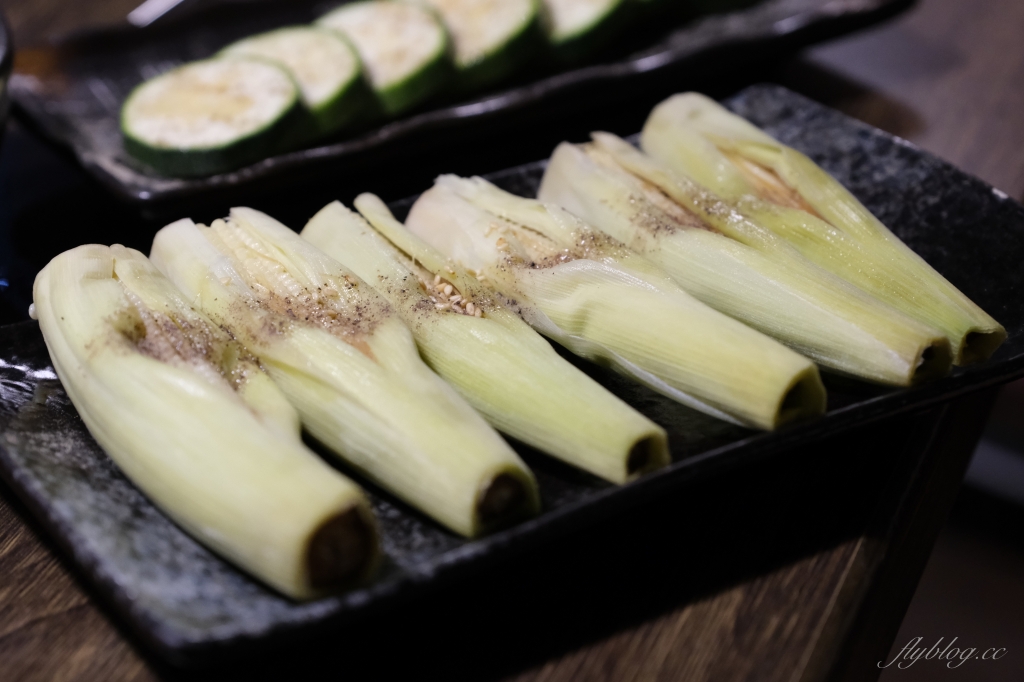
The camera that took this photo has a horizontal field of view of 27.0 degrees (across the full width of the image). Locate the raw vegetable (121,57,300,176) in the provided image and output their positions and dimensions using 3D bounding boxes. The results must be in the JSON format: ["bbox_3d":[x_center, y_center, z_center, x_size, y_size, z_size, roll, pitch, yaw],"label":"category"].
[{"bbox_3d":[-0.098,-0.074,0.698,0.058,0.011,0.058,-7,37,0],"label":"raw vegetable"}]

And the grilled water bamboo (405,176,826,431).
[{"bbox_3d":[0.024,-0.014,0.578,0.132,0.030,0.040,26,46,35],"label":"grilled water bamboo"}]

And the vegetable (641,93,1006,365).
[{"bbox_3d":[0.085,-0.036,0.602,0.037,0.029,0.135,-24,41,-24],"label":"vegetable"}]

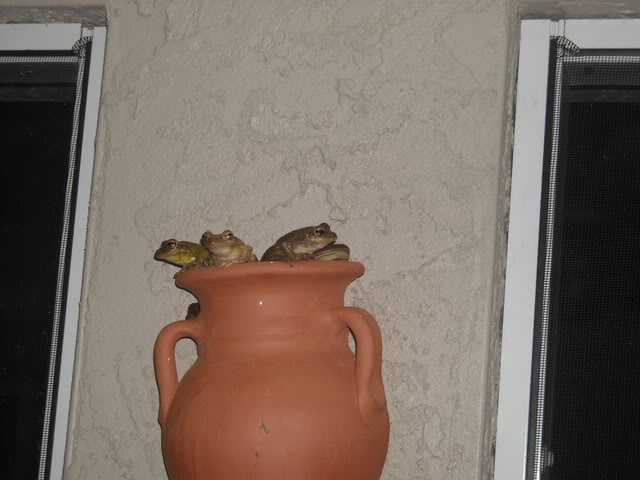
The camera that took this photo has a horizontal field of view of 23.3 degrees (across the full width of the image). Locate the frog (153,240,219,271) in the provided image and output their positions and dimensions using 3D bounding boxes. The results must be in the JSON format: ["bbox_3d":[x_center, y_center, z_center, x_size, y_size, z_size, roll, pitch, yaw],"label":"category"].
[{"bbox_3d":[-0.067,0.008,0.805,0.037,0.017,0.018,6,-10,-7],"label":"frog"}]

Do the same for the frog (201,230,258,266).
[{"bbox_3d":[-0.045,0.005,0.790,0.019,0.019,0.028,-3,-13,36],"label":"frog"}]

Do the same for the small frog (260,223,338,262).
[{"bbox_3d":[-0.010,0.002,0.785,0.037,0.021,0.019,1,-11,19],"label":"small frog"}]

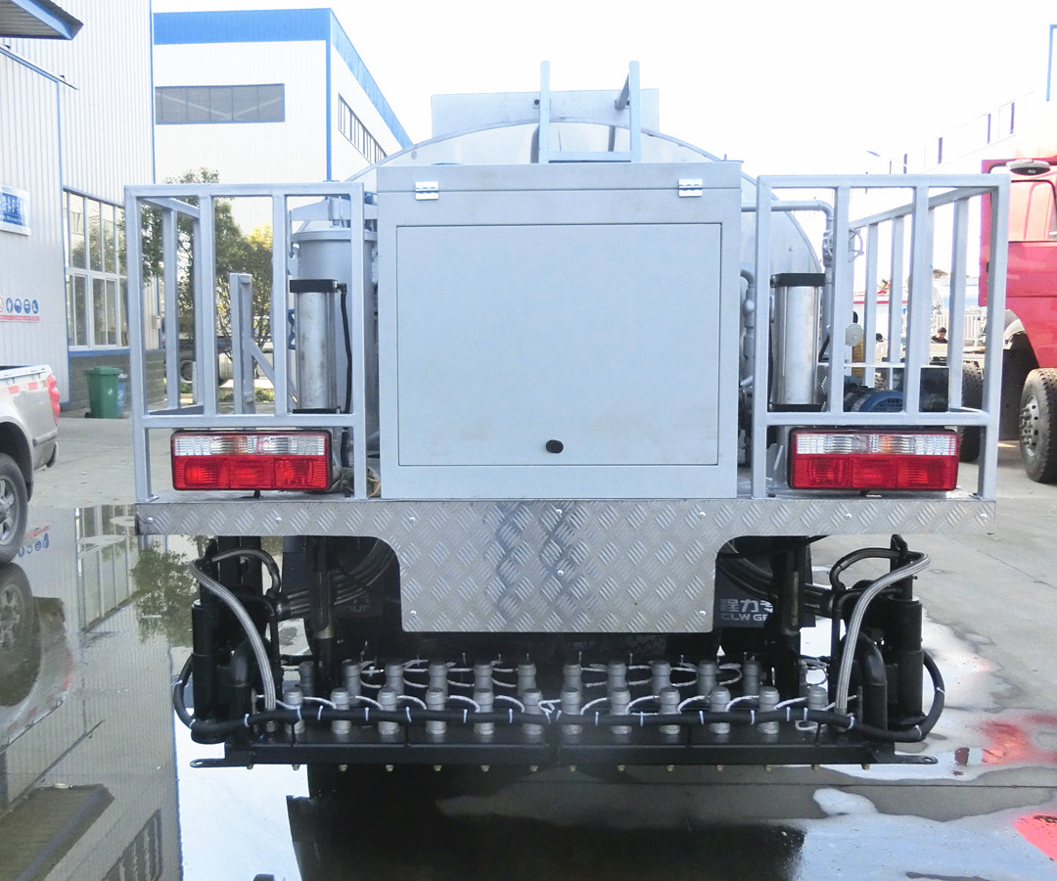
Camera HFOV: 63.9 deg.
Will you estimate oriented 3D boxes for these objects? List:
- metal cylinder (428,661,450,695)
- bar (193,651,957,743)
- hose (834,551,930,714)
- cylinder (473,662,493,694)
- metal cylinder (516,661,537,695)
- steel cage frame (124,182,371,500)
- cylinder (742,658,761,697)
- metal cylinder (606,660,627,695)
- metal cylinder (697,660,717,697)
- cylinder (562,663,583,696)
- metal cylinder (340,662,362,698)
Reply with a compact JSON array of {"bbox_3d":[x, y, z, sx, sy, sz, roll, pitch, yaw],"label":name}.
[{"bbox_3d":[-0.244,0.663,2.328,0.053,0.110,0.053,0,7,1],"label":"metal cylinder"},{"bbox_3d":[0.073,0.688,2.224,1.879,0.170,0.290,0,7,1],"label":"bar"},{"bbox_3d":[0.858,0.478,2.069,0.209,0.404,0.130,0,6,1],"label":"hose"},{"bbox_3d":[-0.123,0.662,2.325,0.053,0.110,0.053,0,7,1],"label":"cylinder"},{"bbox_3d":[-0.005,0.625,2.191,0.047,0.105,0.047,0,6,1],"label":"metal cylinder"},{"bbox_3d":[-0.642,-0.241,2.153,0.541,0.723,0.400,0,6,1],"label":"steel cage frame"},{"bbox_3d":[0.574,0.621,2.180,0.047,0.105,0.047,0,6,1],"label":"cylinder"},{"bbox_3d":[0.240,0.657,2.314,0.053,0.110,0.053,0,7,1],"label":"metal cylinder"},{"bbox_3d":[0.487,0.654,2.308,0.053,0.110,0.053,0,7,1],"label":"metal cylinder"},{"bbox_3d":[0.115,0.624,2.189,0.047,0.105,0.047,0,6,1],"label":"cylinder"},{"bbox_3d":[-0.487,0.667,2.334,0.053,0.110,0.053,0,7,1],"label":"metal cylinder"}]

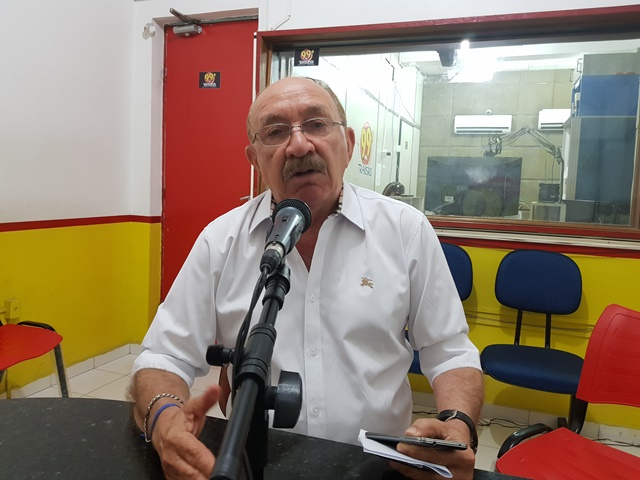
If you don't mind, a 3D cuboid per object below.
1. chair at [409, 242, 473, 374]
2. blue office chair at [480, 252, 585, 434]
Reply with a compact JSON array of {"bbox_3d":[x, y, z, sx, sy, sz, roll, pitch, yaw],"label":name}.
[{"bbox_3d":[0.497,0.482,2.275,0.440,0.910,0.500,4,6,18],"label":"chair"},{"bbox_3d":[0.947,0.515,2.127,0.440,0.910,0.500,4,6,18],"label":"blue office chair"}]

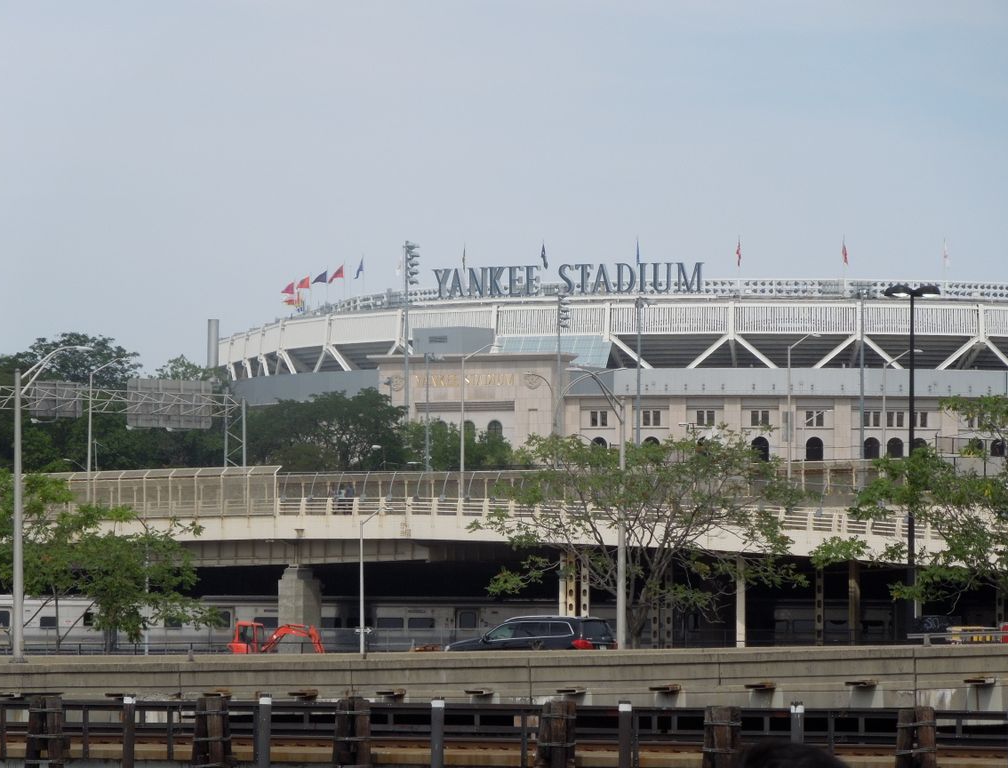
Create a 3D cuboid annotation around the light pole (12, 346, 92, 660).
[{"bbox_3d":[-13.232,3.589,166.484,0.400,9.200,3.600,-2,-3,36],"label":"light pole"}]

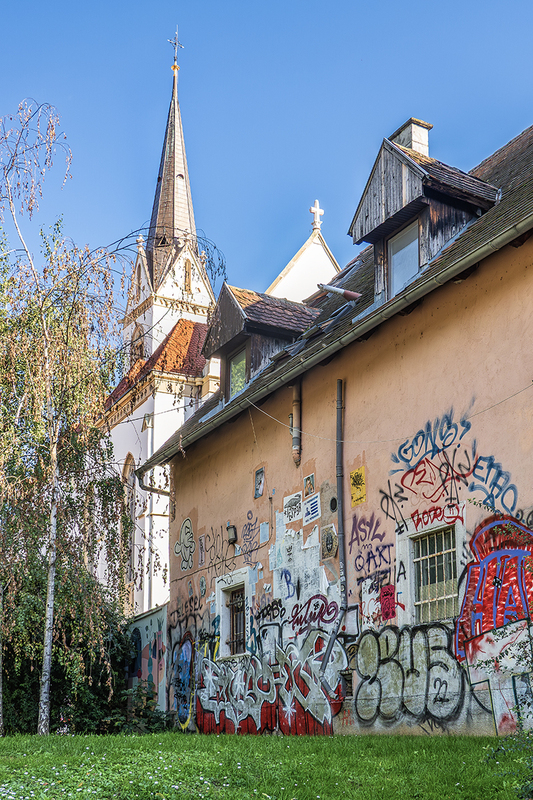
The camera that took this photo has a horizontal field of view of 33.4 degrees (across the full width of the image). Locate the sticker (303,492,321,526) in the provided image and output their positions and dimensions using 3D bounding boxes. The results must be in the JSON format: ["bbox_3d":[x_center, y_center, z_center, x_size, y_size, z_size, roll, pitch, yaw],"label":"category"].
[{"bbox_3d":[0.711,1.725,13.986,0.010,0.379,0.516,9,-18,-28],"label":"sticker"}]

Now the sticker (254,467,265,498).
[{"bbox_3d":[-0.102,1.175,12.556,0.010,0.400,0.231,12,-24,-28],"label":"sticker"}]

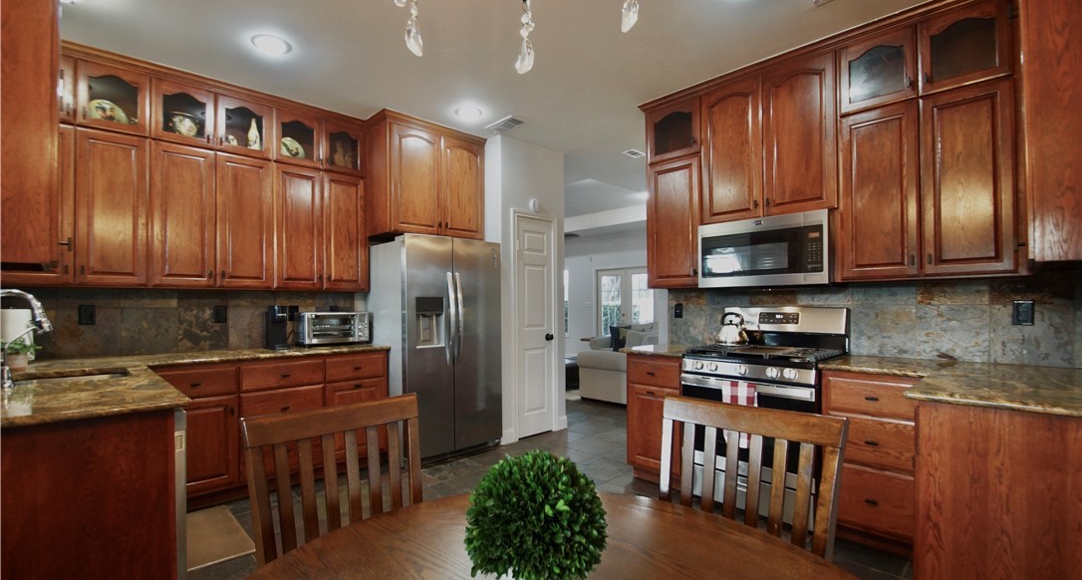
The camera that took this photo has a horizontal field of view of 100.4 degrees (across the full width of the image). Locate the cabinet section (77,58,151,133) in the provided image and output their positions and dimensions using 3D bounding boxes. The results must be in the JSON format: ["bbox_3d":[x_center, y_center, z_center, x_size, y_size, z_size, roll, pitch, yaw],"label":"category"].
[{"bbox_3d":[-2.583,-1.106,2.728,0.310,0.382,0.330,0,-1,-44],"label":"cabinet section"}]

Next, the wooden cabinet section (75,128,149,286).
[{"bbox_3d":[-2.579,-0.463,2.723,0.310,0.903,0.330,0,-1,-44],"label":"wooden cabinet section"}]

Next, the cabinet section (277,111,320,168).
[{"bbox_3d":[-1.893,-1.113,3.436,0.325,0.405,0.350,0,-1,-44],"label":"cabinet section"}]

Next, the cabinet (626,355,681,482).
[{"bbox_3d":[0.981,0.904,3.269,0.605,0.894,0.424,0,-1,-44],"label":"cabinet"}]

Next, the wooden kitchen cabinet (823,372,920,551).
[{"bbox_3d":[1.830,0.885,2.422,0.630,0.879,0.420,0,-1,-44],"label":"wooden kitchen cabinet"}]

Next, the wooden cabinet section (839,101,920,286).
[{"bbox_3d":[1.881,-0.491,2.477,0.330,0.903,0.343,0,-1,-44],"label":"wooden cabinet section"}]

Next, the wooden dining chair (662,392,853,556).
[{"bbox_3d":[0.445,0.827,1.030,0.470,1.000,0.560,-1,-1,31],"label":"wooden dining chair"}]

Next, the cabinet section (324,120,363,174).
[{"bbox_3d":[-1.647,-1.103,3.643,0.322,0.382,0.330,0,-1,-44],"label":"cabinet section"}]

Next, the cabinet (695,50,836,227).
[{"bbox_3d":[1.512,-0.890,2.937,0.380,0.873,0.795,0,-1,-44],"label":"cabinet"}]

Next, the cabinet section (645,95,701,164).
[{"bbox_3d":[1.056,-1.122,3.321,0.330,0.382,0.416,0,-1,-44],"label":"cabinet section"}]

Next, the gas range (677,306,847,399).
[{"bbox_3d":[1.380,0.725,2.797,0.730,1.215,0.758,0,-1,-44],"label":"gas range"}]

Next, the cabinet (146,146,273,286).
[{"bbox_3d":[-2.246,-0.458,3.079,0.666,0.914,0.330,0,-1,-44],"label":"cabinet"}]

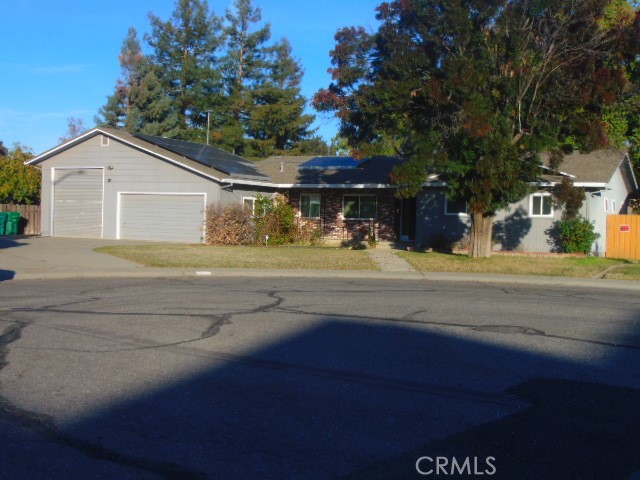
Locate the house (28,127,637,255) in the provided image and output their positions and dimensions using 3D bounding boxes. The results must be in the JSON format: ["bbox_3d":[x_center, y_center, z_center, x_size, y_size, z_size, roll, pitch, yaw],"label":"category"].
[{"bbox_3d":[-0.055,-2.426,37.453,27.900,5.250,10.900,2,2,28],"label":"house"}]

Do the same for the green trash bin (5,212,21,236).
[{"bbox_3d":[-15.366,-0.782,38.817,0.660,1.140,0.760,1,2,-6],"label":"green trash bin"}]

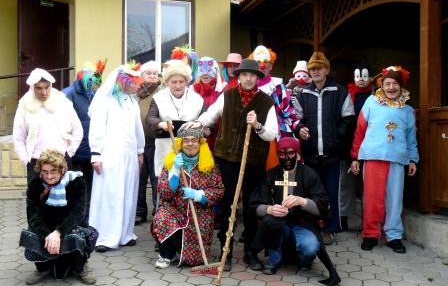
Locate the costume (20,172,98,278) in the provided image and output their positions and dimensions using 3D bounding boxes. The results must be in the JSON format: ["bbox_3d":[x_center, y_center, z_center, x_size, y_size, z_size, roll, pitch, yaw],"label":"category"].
[{"bbox_3d":[-1.282,0.583,4.712,0.590,0.800,0.600,-1,6,-7],"label":"costume"}]

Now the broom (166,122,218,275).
[{"bbox_3d":[-0.307,0.433,5.000,0.260,1.310,0.120,-16,-13,0],"label":"broom"}]

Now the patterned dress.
[{"bbox_3d":[-0.302,0.576,5.123,0.600,0.830,0.580,0,6,-3],"label":"patterned dress"}]

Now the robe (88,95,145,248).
[{"bbox_3d":[-0.993,0.261,5.500,0.530,1.420,0.420,0,1,-17],"label":"robe"}]

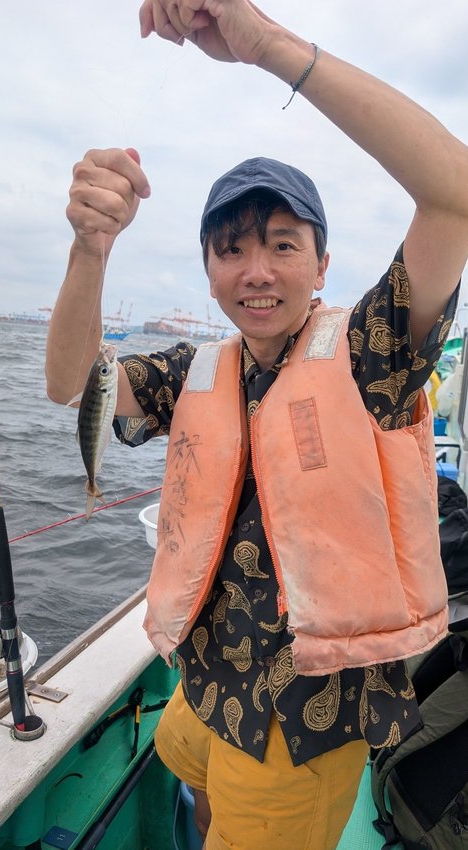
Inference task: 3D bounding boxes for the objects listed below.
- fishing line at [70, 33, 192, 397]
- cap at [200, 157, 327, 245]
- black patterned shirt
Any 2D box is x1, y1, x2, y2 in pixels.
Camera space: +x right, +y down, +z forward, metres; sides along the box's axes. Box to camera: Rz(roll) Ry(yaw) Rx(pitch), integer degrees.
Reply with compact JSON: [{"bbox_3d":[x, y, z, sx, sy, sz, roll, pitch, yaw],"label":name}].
[{"bbox_3d":[-0.110,-0.234,0.640,0.130,0.390,0.080,5,9,5],"label":"fishing line"},{"bbox_3d":[0.042,-0.332,0.860,0.180,0.135,0.260,1,8,10],"label":"cap"},{"bbox_3d":[0.078,0.121,0.950,0.510,0.760,0.310,3,9,14],"label":"black patterned shirt"}]

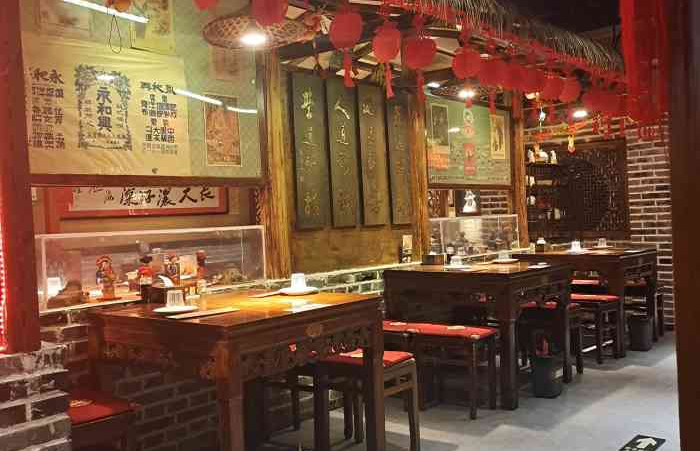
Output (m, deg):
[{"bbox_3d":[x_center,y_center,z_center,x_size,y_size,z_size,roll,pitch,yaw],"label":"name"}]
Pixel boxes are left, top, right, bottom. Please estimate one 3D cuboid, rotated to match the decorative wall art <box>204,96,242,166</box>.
[{"bbox_3d":[-0.648,-0.482,3.612,0.015,0.360,0.228,-1,1,39],"label":"decorative wall art"}]

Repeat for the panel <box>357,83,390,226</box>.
[{"bbox_3d":[0.167,-0.466,4.710,0.030,0.930,0.275,-1,1,39],"label":"panel"}]

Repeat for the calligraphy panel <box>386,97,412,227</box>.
[{"bbox_3d":[0.365,-0.471,4.953,0.030,0.920,0.255,-1,1,39],"label":"calligraphy panel"}]

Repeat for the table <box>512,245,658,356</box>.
[{"bbox_3d":[2.001,0.615,5.925,0.900,0.782,0.910,-1,1,39],"label":"table"}]

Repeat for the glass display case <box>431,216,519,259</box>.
[{"bbox_3d":[0.997,0.086,5.687,0.200,0.310,1.260,-1,1,39],"label":"glass display case"}]

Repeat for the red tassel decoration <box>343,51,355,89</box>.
[{"bbox_3d":[-0.007,-0.649,2.932,0.038,0.155,0.042,-1,1,39],"label":"red tassel decoration"}]

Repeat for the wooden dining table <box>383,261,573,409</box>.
[{"bbox_3d":[0.861,0.667,4.619,0.910,0.782,0.880,-1,1,39],"label":"wooden dining table"}]

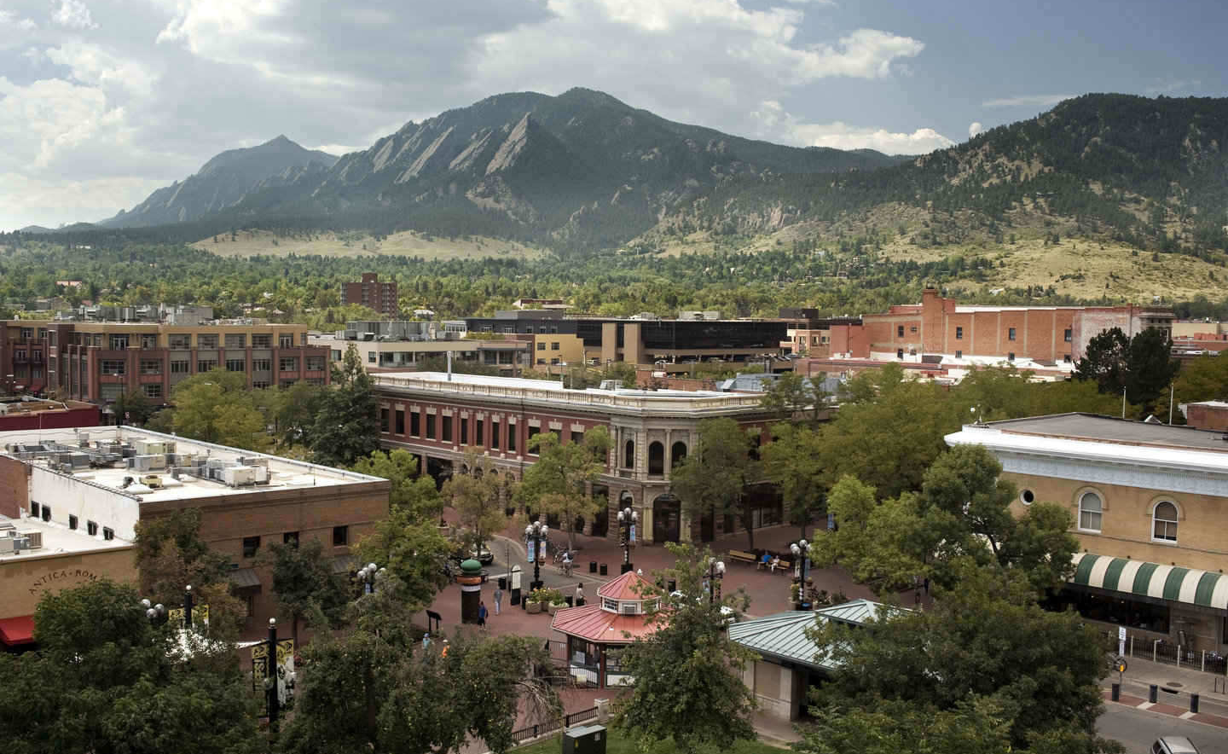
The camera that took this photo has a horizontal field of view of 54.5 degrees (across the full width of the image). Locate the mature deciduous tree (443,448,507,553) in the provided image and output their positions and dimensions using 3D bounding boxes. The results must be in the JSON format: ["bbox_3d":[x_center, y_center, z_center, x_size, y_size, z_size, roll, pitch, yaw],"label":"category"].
[{"bbox_3d":[-9.563,9.442,82.911,4.700,9.130,4.700,0,3,0],"label":"mature deciduous tree"}]

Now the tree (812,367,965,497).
[{"bbox_3d":[24.436,6.355,106.441,12.600,15.200,11.500,1,3,13],"label":"tree"}]

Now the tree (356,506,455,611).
[{"bbox_3d":[-12.135,11.077,69.021,5.900,7.280,5.900,0,3,0],"label":"tree"}]

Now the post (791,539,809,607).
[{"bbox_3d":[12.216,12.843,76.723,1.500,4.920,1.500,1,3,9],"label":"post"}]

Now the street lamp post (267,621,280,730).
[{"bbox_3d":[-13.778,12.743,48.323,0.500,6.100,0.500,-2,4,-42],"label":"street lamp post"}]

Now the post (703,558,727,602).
[{"bbox_3d":[5.599,12.569,67.595,1.400,4.700,1.400,-2,4,-42],"label":"post"}]

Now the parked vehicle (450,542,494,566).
[{"bbox_3d":[-11.147,12.807,89.279,1.850,1.600,4.600,-2,4,-43],"label":"parked vehicle"}]

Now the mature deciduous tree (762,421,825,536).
[{"bbox_3d":[15.424,8.925,102.572,5.600,10.220,5.600,1,3,9],"label":"mature deciduous tree"}]

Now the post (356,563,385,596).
[{"bbox_3d":[-13.752,12.944,67.733,1.500,4.920,1.500,0,3,-11],"label":"post"}]

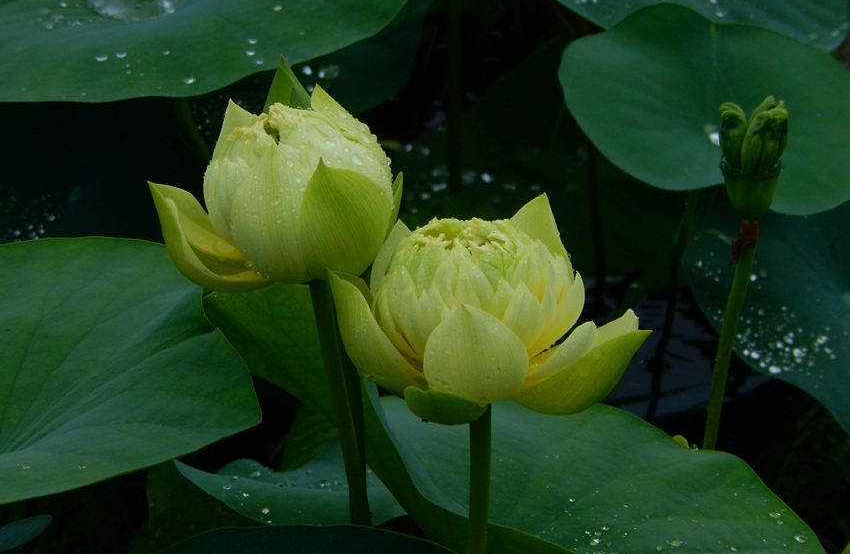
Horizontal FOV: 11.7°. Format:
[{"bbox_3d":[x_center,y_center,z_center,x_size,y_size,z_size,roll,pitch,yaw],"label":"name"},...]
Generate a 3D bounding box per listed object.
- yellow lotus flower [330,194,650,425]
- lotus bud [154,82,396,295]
[{"bbox_3d":[0.034,0.018,2.200,0.168,0.108,0.142,0,20,0],"label":"yellow lotus flower"},{"bbox_3d":[-0.079,-0.049,2.250,0.137,0.108,0.118,-9,20,0],"label":"lotus bud"}]

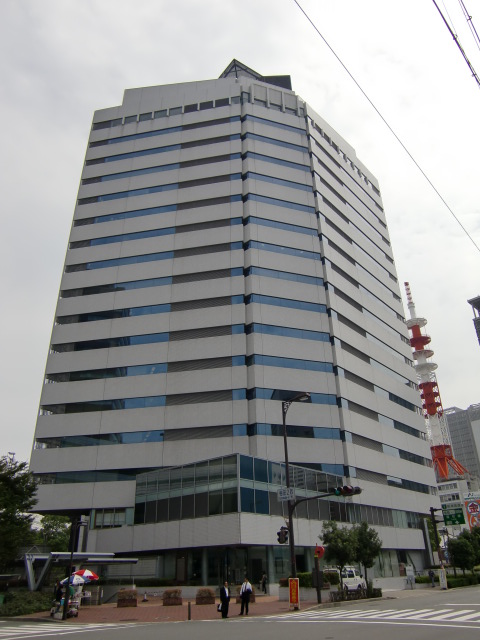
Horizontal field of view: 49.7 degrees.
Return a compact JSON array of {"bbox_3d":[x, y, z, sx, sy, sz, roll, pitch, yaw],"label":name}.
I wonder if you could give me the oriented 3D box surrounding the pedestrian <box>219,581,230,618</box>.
[{"bbox_3d":[-0.811,14.637,27.088,0.620,1.703,0.420,10,-30,-19],"label":"pedestrian"}]

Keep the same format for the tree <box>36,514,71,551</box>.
[{"bbox_3d":[-21.648,26.987,61.075,6.000,8.751,6.000,-1,-28,0],"label":"tree"}]

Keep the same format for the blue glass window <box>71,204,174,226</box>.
[{"bbox_3d":[-15.809,-14.329,71.170,14.901,1.277,0.400,-6,-27,10],"label":"blue glass window"}]

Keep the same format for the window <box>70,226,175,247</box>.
[{"bbox_3d":[-15.774,-10.975,69.491,14.845,1.272,0.400,-6,-27,10],"label":"window"}]

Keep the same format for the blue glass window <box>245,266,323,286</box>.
[{"bbox_3d":[5.708,-5.386,63.723,10.017,1.263,0.200,8,-28,-18],"label":"blue glass window"}]

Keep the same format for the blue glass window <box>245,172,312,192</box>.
[{"bbox_3d":[5.422,-18.714,70.370,9.600,1.209,0.200,8,-28,-18],"label":"blue glass window"}]

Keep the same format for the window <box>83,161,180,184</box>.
[{"bbox_3d":[-16.308,-21.779,77.178,15.402,1.287,0.300,-6,-28,9],"label":"window"}]

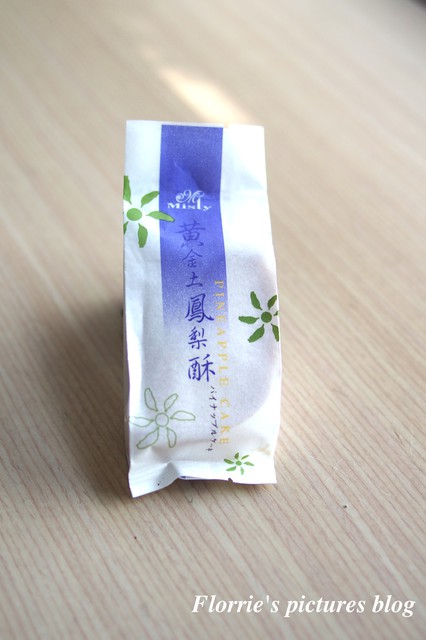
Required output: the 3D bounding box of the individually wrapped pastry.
[{"bbox_3d":[-0.005,-0.008,0.304,0.054,0.027,0.137,0,80,-9],"label":"individually wrapped pastry"}]

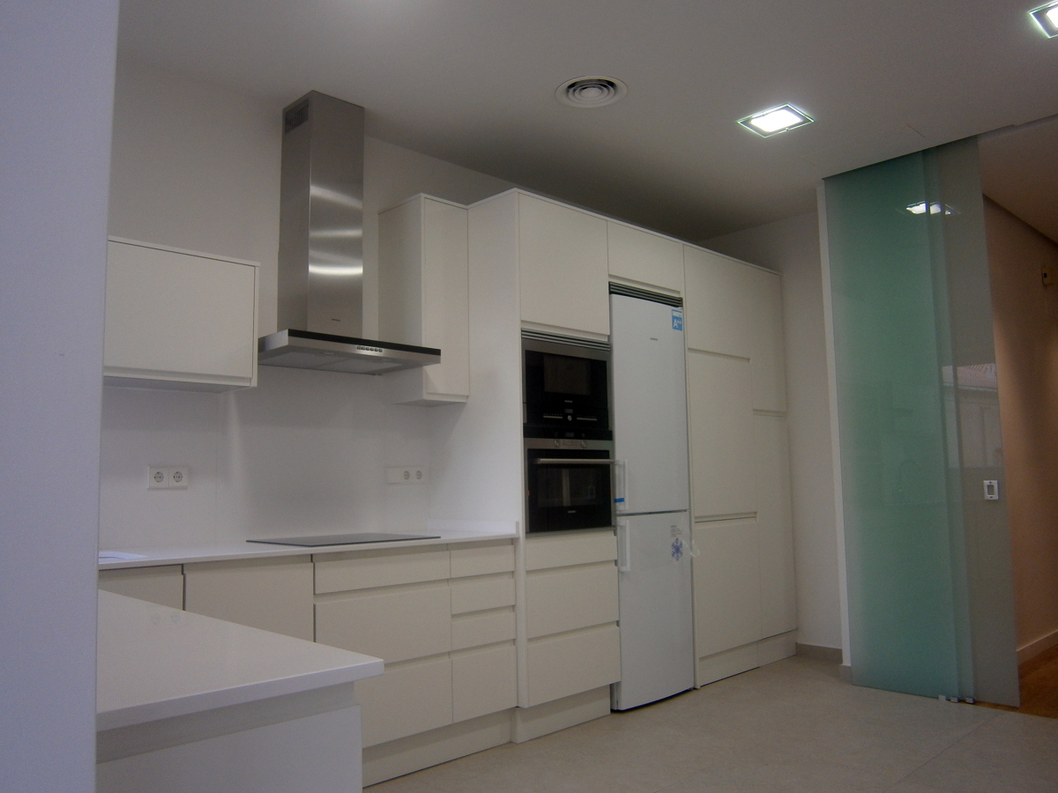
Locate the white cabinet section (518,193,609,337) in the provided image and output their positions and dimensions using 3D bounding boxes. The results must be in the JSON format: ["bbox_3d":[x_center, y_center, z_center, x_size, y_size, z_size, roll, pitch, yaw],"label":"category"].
[{"bbox_3d":[-0.031,-0.589,4.012,0.615,0.592,0.620,5,-8,-43],"label":"white cabinet section"}]

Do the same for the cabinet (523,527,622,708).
[{"bbox_3d":[-0.004,1.015,3.845,0.610,0.712,0.620,5,-8,-43],"label":"cabinet"}]

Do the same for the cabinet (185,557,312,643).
[{"bbox_3d":[-1.122,0.924,2.852,0.456,0.719,0.596,5,-8,-43],"label":"cabinet"}]

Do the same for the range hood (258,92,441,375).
[{"bbox_3d":[-0.820,-0.729,3.481,0.714,1.177,0.483,5,-8,-43],"label":"range hood"}]

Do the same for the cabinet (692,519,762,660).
[{"bbox_3d":[0.932,1.088,4.701,0.630,0.716,0.600,5,-8,-43],"label":"cabinet"}]

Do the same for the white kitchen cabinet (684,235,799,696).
[{"bbox_3d":[1.058,0.395,4.916,1.044,2.421,0.620,5,-8,-43],"label":"white kitchen cabinet"}]

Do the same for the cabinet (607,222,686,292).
[{"bbox_3d":[0.426,-0.697,4.454,0.640,0.300,0.620,5,-8,-43],"label":"cabinet"}]

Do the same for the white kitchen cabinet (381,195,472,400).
[{"bbox_3d":[-0.508,-0.432,3.820,0.263,0.955,0.364,5,-8,-43],"label":"white kitchen cabinet"}]

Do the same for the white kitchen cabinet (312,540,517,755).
[{"bbox_3d":[-0.609,0.966,3.328,0.946,0.719,0.596,5,-8,-43],"label":"white kitchen cabinet"}]

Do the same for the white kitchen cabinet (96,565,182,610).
[{"bbox_3d":[-1.481,0.895,2.519,0.515,0.719,0.596,5,-8,-43],"label":"white kitchen cabinet"}]

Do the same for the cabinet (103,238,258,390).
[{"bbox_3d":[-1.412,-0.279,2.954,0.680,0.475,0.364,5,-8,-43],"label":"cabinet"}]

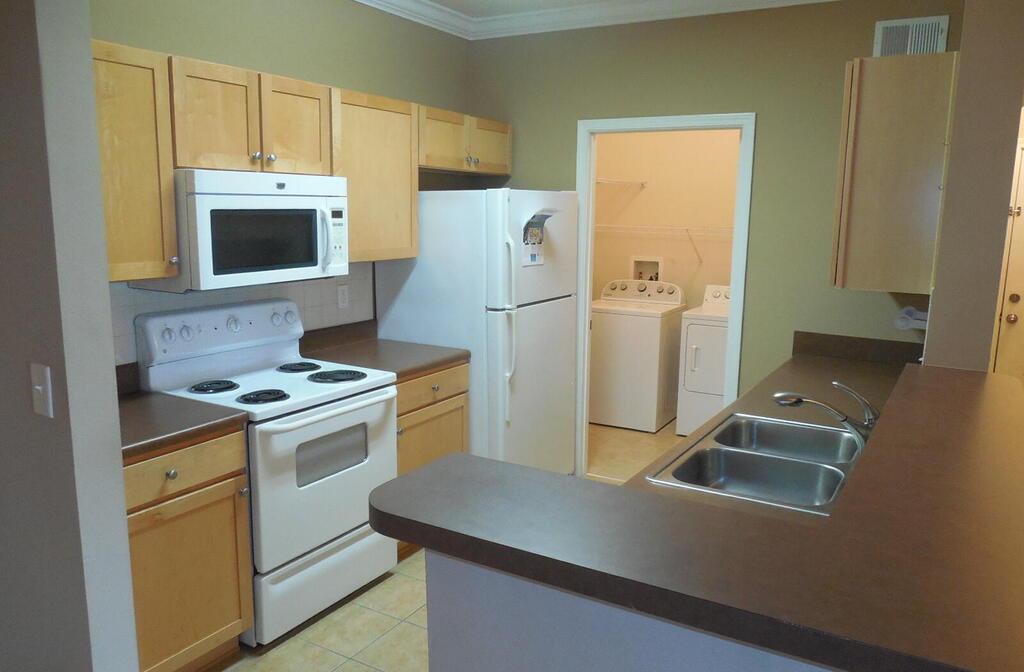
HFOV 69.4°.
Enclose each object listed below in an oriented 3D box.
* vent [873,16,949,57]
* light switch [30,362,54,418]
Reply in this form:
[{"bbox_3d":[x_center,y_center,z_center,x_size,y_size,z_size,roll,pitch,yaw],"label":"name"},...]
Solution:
[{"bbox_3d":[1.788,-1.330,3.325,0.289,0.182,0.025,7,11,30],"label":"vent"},{"bbox_3d":[-1.102,0.127,1.730,0.074,0.118,0.012,7,11,30],"label":"light switch"}]

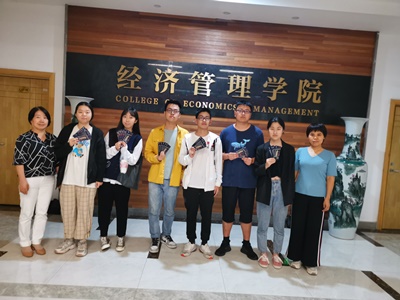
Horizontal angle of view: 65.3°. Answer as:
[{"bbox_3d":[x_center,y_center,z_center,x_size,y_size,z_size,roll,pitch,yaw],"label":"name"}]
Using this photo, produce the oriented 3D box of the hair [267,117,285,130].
[{"bbox_3d":[0.822,-0.265,3.390,0.185,0.180,0.200,5,5,10],"label":"hair"}]

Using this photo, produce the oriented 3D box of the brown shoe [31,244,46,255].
[{"bbox_3d":[-1.728,1.051,3.357,0.235,0.080,0.088,9,7,42],"label":"brown shoe"}]

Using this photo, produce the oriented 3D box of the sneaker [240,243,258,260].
[{"bbox_3d":[0.581,1.174,3.647,0.110,0.120,0.290,1,6,-31],"label":"sneaker"}]

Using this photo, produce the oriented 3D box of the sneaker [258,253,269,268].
[{"bbox_3d":[0.714,1.209,3.467,0.092,0.100,0.245,4,5,-1],"label":"sneaker"}]

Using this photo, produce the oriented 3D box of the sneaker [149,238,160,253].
[{"bbox_3d":[-0.531,1.092,3.663,0.105,0.125,0.285,3,5,-5],"label":"sneaker"}]

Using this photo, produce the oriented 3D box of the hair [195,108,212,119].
[{"bbox_3d":[0.038,-0.378,3.495,0.180,0.155,0.195,4,5,-1],"label":"hair"}]

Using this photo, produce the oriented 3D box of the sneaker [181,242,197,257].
[{"bbox_3d":[-0.120,1.133,3.587,0.105,0.115,0.285,7,6,29],"label":"sneaker"}]

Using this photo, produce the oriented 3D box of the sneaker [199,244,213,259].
[{"bbox_3d":[0.074,1.147,3.585,0.105,0.110,0.280,2,6,-26],"label":"sneaker"}]

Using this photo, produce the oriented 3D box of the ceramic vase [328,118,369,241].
[{"bbox_3d":[2.152,0.407,4.526,0.455,1.720,0.455,4,5,0],"label":"ceramic vase"}]

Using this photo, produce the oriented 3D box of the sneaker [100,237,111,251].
[{"bbox_3d":[-1.097,1.057,3.614,0.095,0.125,0.260,2,5,-19],"label":"sneaker"}]

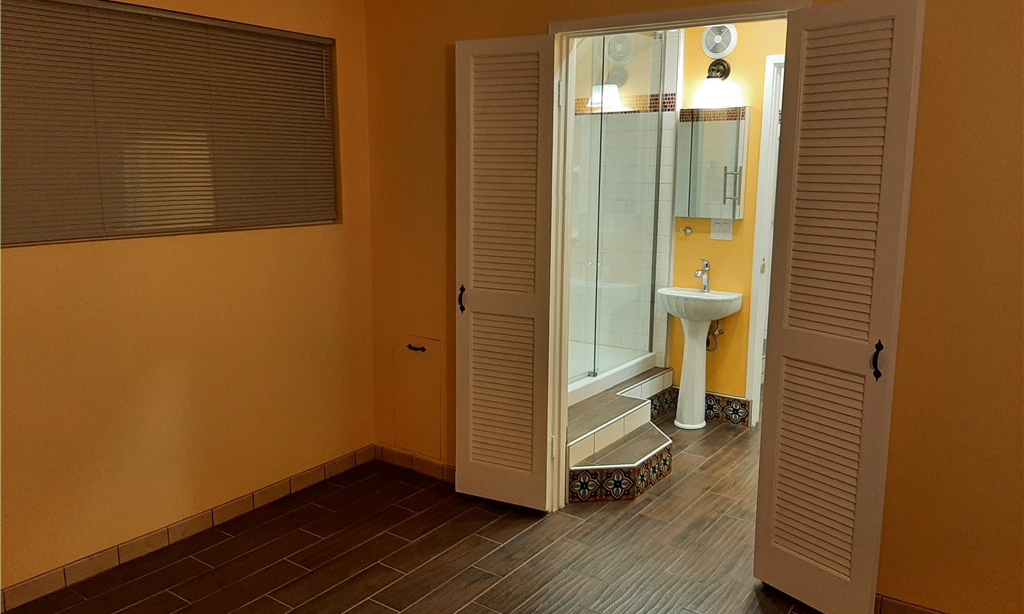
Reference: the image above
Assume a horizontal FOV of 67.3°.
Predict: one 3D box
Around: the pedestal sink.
[{"bbox_3d":[1.074,0.317,4.606,0.445,0.805,0.380,8,13,35],"label":"pedestal sink"}]

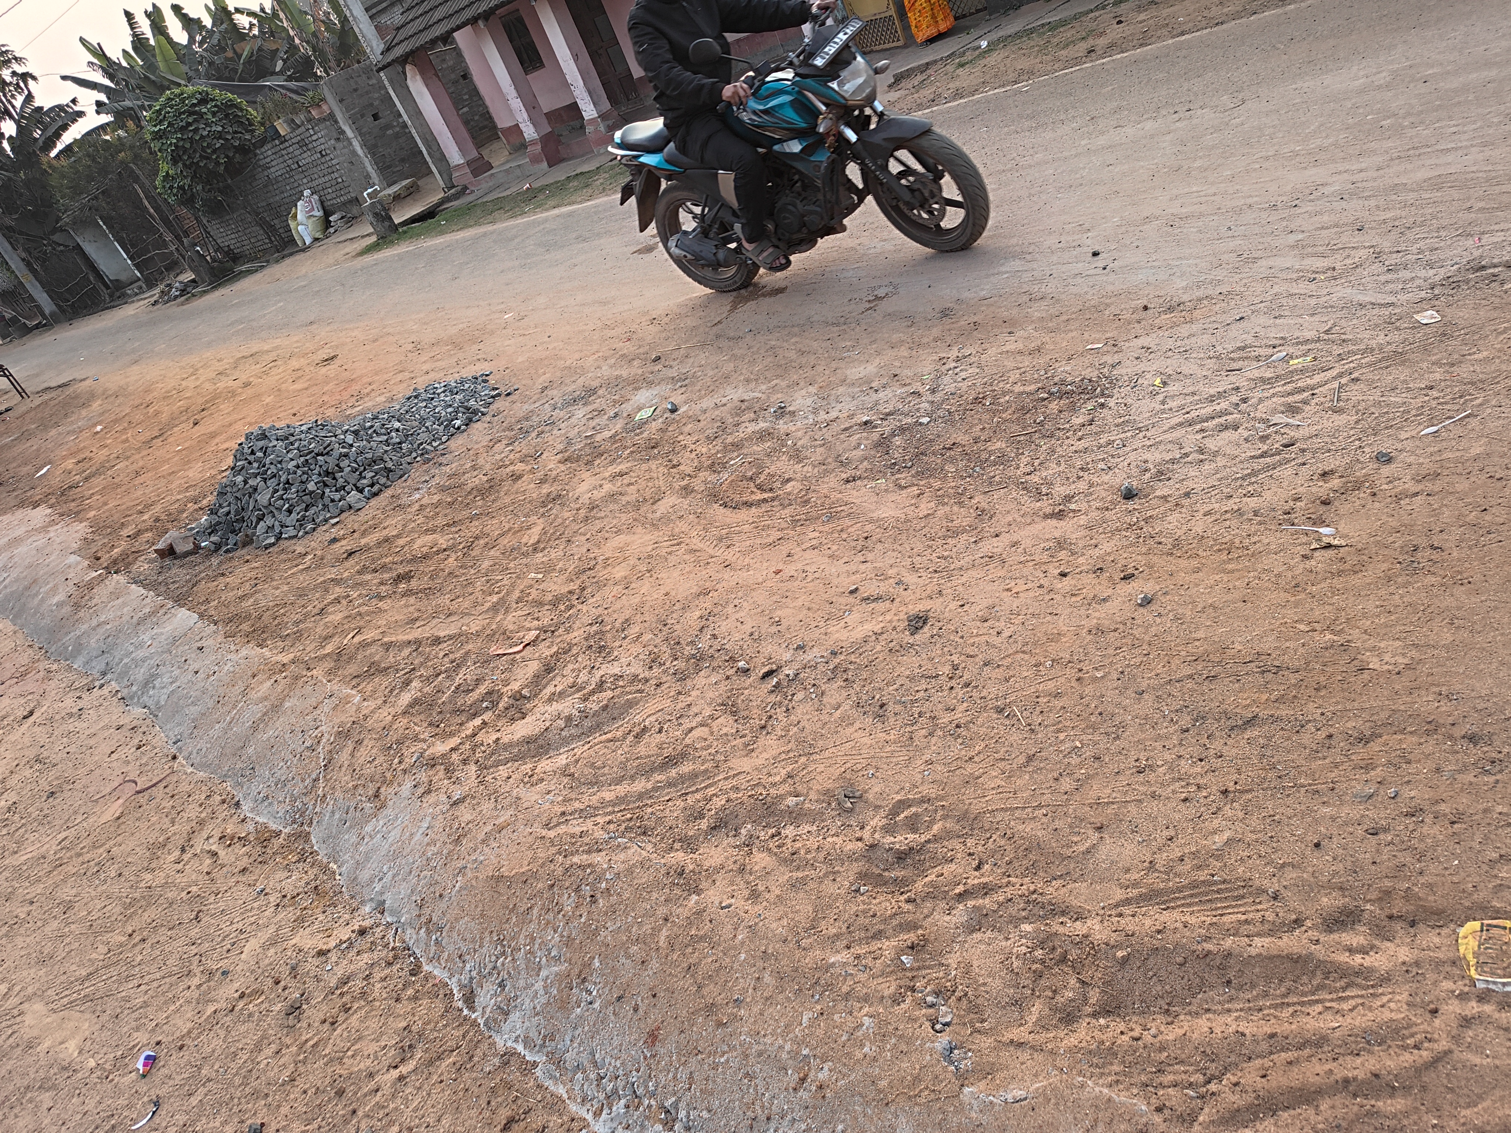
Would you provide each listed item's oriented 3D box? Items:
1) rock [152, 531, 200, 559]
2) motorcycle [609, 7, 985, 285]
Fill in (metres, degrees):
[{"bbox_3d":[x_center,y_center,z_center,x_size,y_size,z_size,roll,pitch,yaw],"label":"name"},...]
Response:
[{"bbox_3d":[-2.850,-0.117,5.220,0.260,0.090,0.145,-8,33,28],"label":"rock"},{"bbox_3d":[0.095,-1.766,4.557,1.980,1.120,0.780,7,47,46],"label":"motorcycle"}]

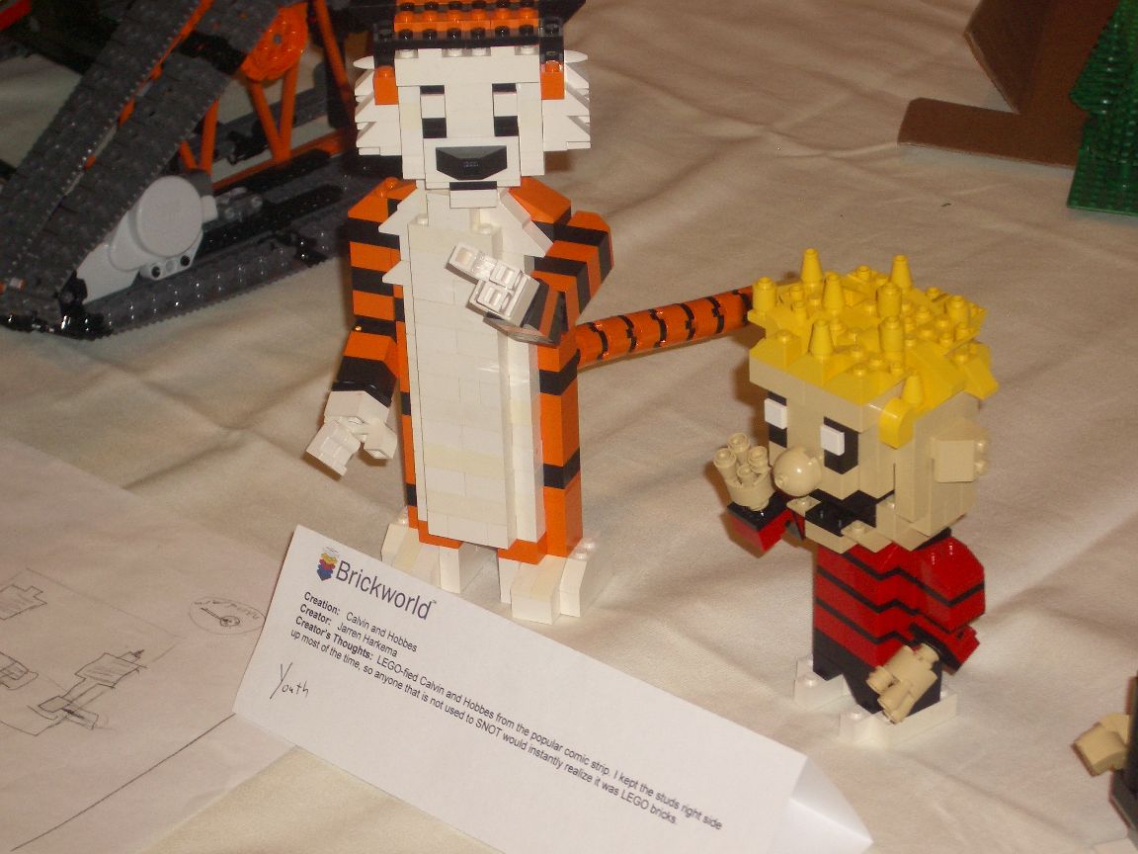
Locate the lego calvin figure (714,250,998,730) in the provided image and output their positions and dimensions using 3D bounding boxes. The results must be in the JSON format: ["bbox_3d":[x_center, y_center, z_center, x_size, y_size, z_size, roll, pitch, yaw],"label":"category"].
[{"bbox_3d":[0.098,0.028,0.976,0.077,0.165,0.099,-21,35,-34],"label":"lego calvin figure"}]

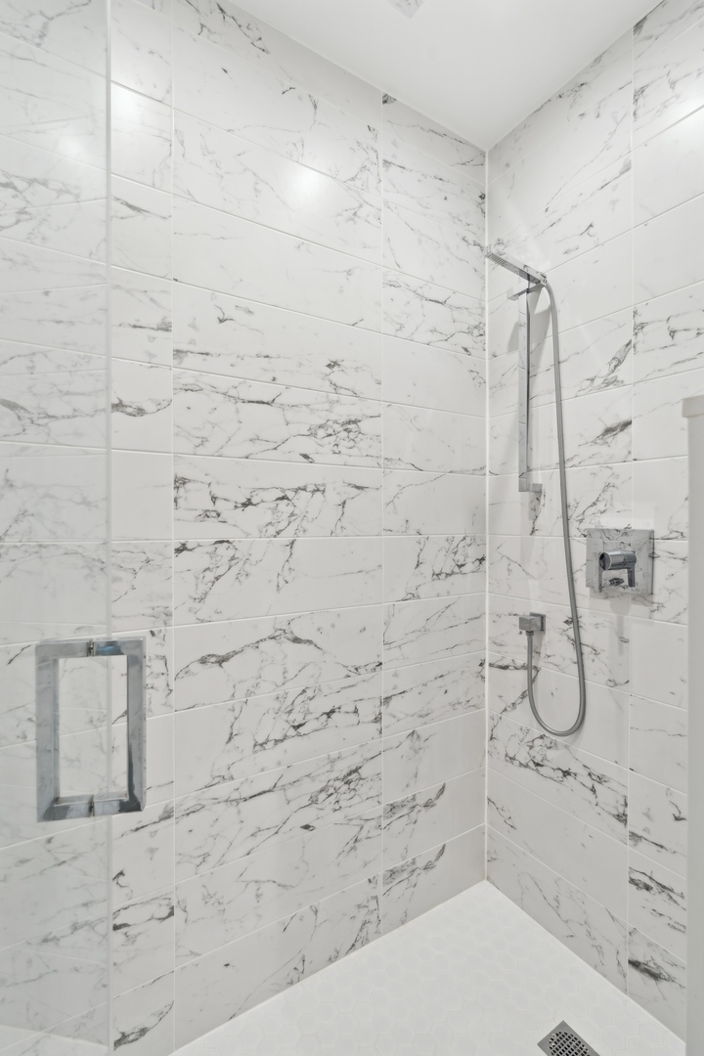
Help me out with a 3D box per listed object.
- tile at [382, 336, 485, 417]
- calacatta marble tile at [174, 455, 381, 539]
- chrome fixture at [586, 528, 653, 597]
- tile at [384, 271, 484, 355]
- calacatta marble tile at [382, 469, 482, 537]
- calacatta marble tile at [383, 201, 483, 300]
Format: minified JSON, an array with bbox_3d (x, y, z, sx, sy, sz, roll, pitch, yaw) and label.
[{"bbox_3d":[0.281,-0.482,1.540,0.446,0.202,0.012,0,0,-31],"label":"tile"},{"bbox_3d":[-0.165,-0.073,1.270,0.601,0.203,0.010,0,0,-32],"label":"calacatta marble tile"},{"bbox_3d":[0.677,0.086,1.238,0.090,0.168,0.173,0,0,-31],"label":"chrome fixture"},{"bbox_3d":[0.283,-0.685,1.531,0.447,0.202,0.010,0,0,-32],"label":"tile"},{"bbox_3d":[0.281,-0.075,1.536,0.447,0.202,0.010,0,0,-32],"label":"calacatta marble tile"},{"bbox_3d":[0.284,-0.893,1.540,0.449,0.203,0.010,0,0,-32],"label":"calacatta marble tile"}]

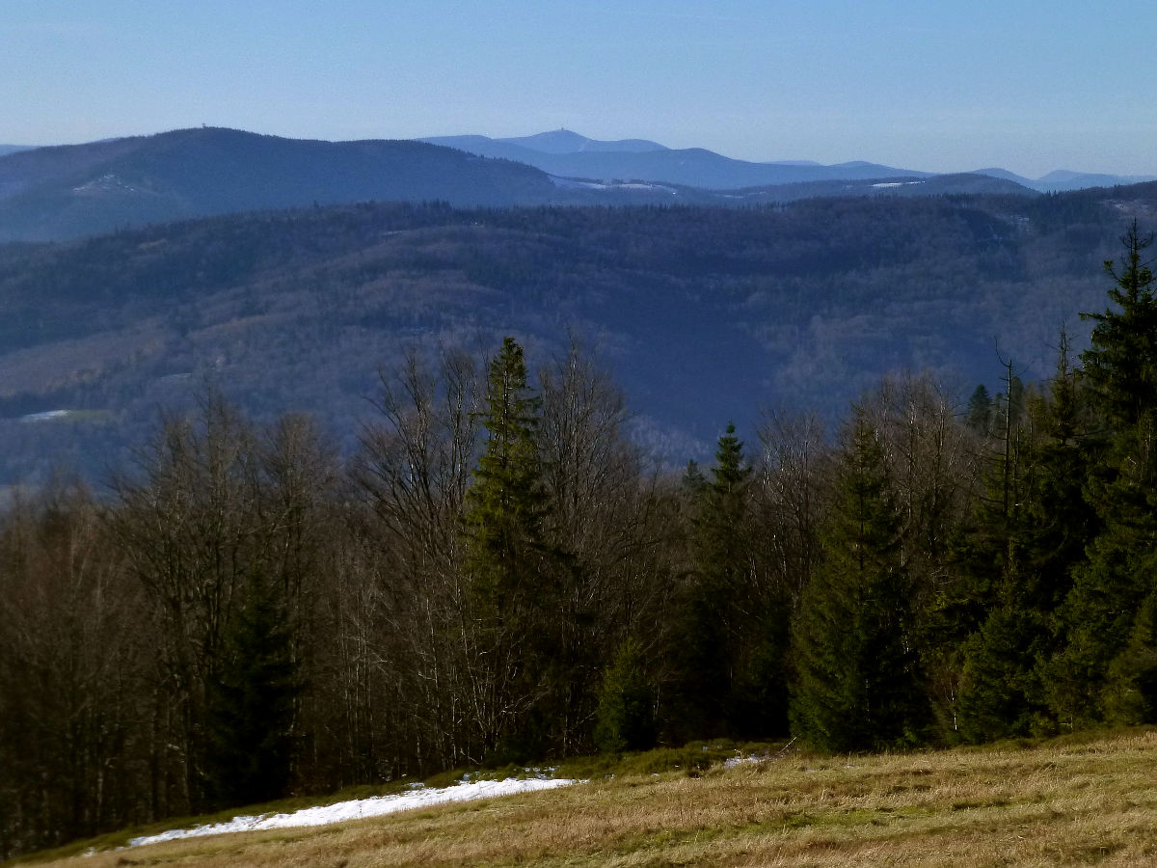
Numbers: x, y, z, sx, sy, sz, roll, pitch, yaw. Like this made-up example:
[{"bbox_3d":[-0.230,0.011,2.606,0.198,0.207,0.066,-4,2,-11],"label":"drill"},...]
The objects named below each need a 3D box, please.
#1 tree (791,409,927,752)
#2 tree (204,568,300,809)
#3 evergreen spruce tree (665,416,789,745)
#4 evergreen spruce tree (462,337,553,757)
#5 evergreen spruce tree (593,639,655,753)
[{"bbox_3d":[8.657,4.593,112.604,4.190,10.730,4.190,0,4,0],"label":"tree"},{"bbox_3d":[-10.277,8.040,114.716,2.980,7.710,2.980,0,4,0],"label":"tree"},{"bbox_3d":[5.004,4.957,121.606,4.070,10.680,3.660,0,4,0],"label":"evergreen spruce tree"},{"bbox_3d":[-2.223,3.683,117.495,3.120,13.690,3.120,0,4,0],"label":"evergreen spruce tree"},{"bbox_3d":[1.414,8.286,114.864,1.950,3.680,1.950,0,4,0],"label":"evergreen spruce tree"}]

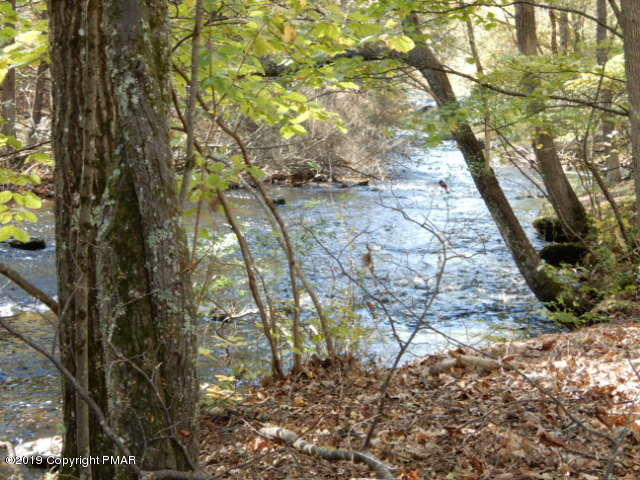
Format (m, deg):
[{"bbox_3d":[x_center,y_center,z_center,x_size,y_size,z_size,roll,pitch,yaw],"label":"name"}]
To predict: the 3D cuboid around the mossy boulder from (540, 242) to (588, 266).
[{"bbox_3d":[2.352,0.150,12.500,0.500,0.250,0.420,2,8,11],"label":"mossy boulder"}]

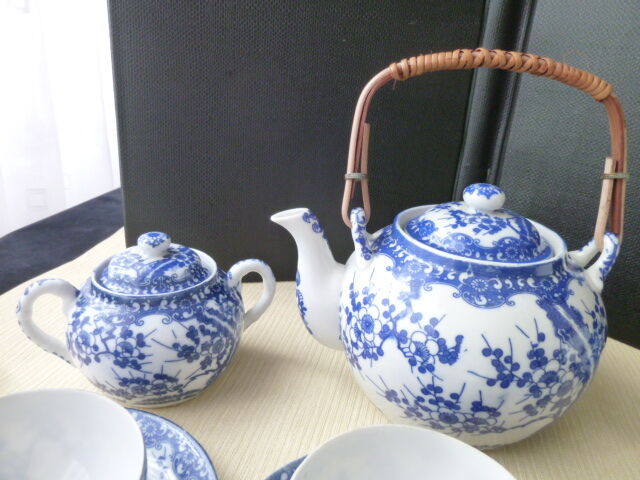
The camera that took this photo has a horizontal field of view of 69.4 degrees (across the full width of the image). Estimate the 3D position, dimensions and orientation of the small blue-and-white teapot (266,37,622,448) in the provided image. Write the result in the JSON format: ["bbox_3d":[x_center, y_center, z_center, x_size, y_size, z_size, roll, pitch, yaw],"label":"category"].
[{"bbox_3d":[0.059,0.002,0.238,0.172,0.189,0.132,6,22,9],"label":"small blue-and-white teapot"}]

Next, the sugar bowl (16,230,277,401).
[{"bbox_3d":[-0.090,0.040,0.262,0.136,0.092,0.095,-6,23,-19],"label":"sugar bowl"}]

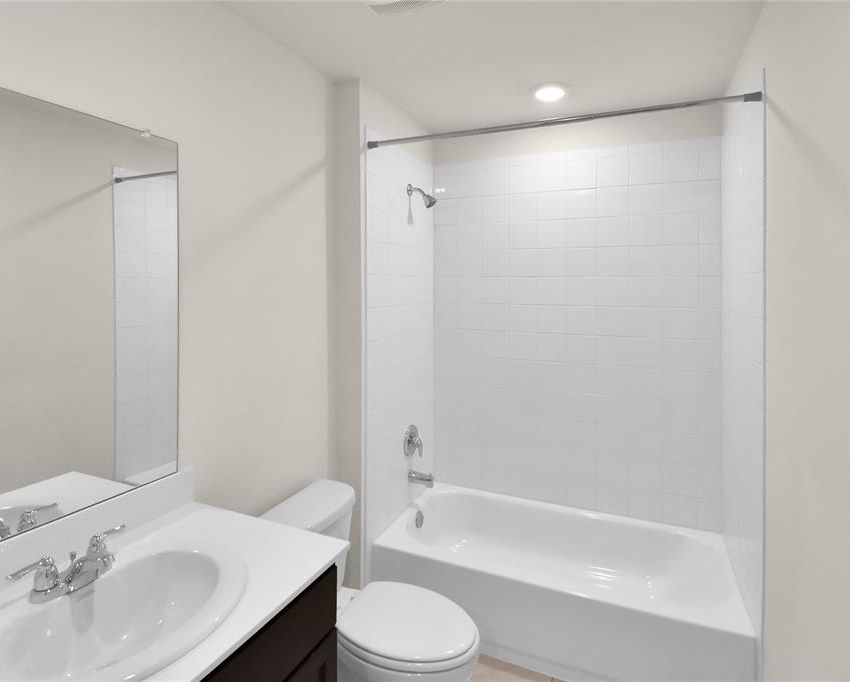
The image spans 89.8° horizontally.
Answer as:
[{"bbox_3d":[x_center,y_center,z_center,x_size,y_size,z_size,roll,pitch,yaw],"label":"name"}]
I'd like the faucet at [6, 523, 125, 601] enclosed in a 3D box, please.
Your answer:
[{"bbox_3d":[-0.770,0.515,0.972,0.155,0.095,0.235,1,4,23],"label":"faucet"}]

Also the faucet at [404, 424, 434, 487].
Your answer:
[{"bbox_3d":[-0.027,0.632,2.370,0.135,0.335,0.155,1,4,23],"label":"faucet"}]

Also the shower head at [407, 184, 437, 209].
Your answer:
[{"bbox_3d":[-0.011,-0.803,2.367,0.155,0.125,0.070,1,4,23],"label":"shower head"}]

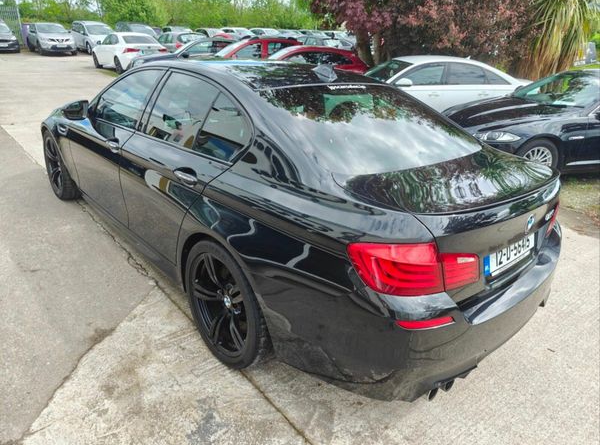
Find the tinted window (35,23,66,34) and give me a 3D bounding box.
[{"bbox_3d":[-14.115,-10.983,23.649,1.420,0.170,0.930,-17,58,-37],"label":"tinted window"}]

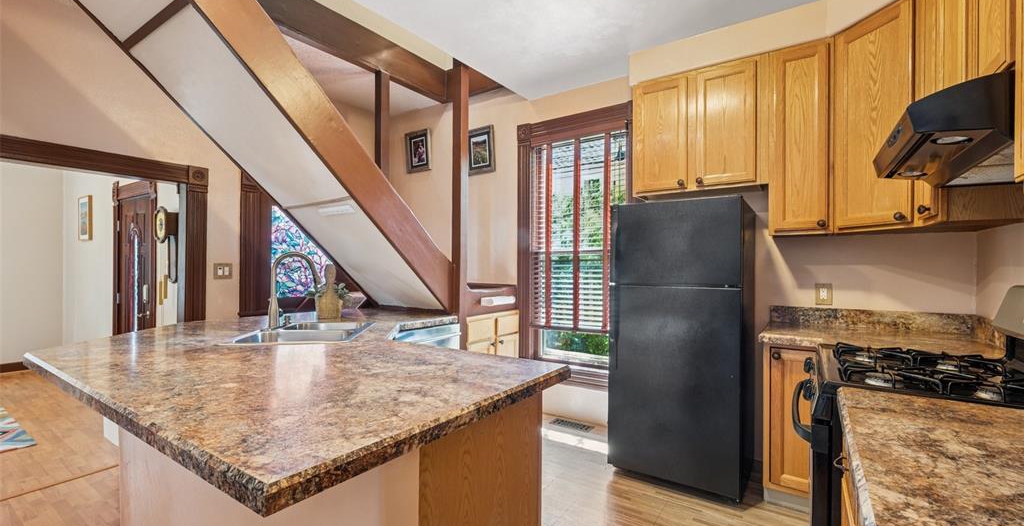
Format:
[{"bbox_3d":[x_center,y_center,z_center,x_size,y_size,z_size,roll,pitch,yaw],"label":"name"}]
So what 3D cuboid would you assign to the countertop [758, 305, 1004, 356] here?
[{"bbox_3d":[1.816,0.345,2.171,0.935,0.146,0.780,0,-1,34],"label":"countertop"}]

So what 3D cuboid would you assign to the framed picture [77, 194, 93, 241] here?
[{"bbox_3d":[-4.864,-0.506,4.861,0.450,0.490,0.040,0,-1,34],"label":"framed picture"}]

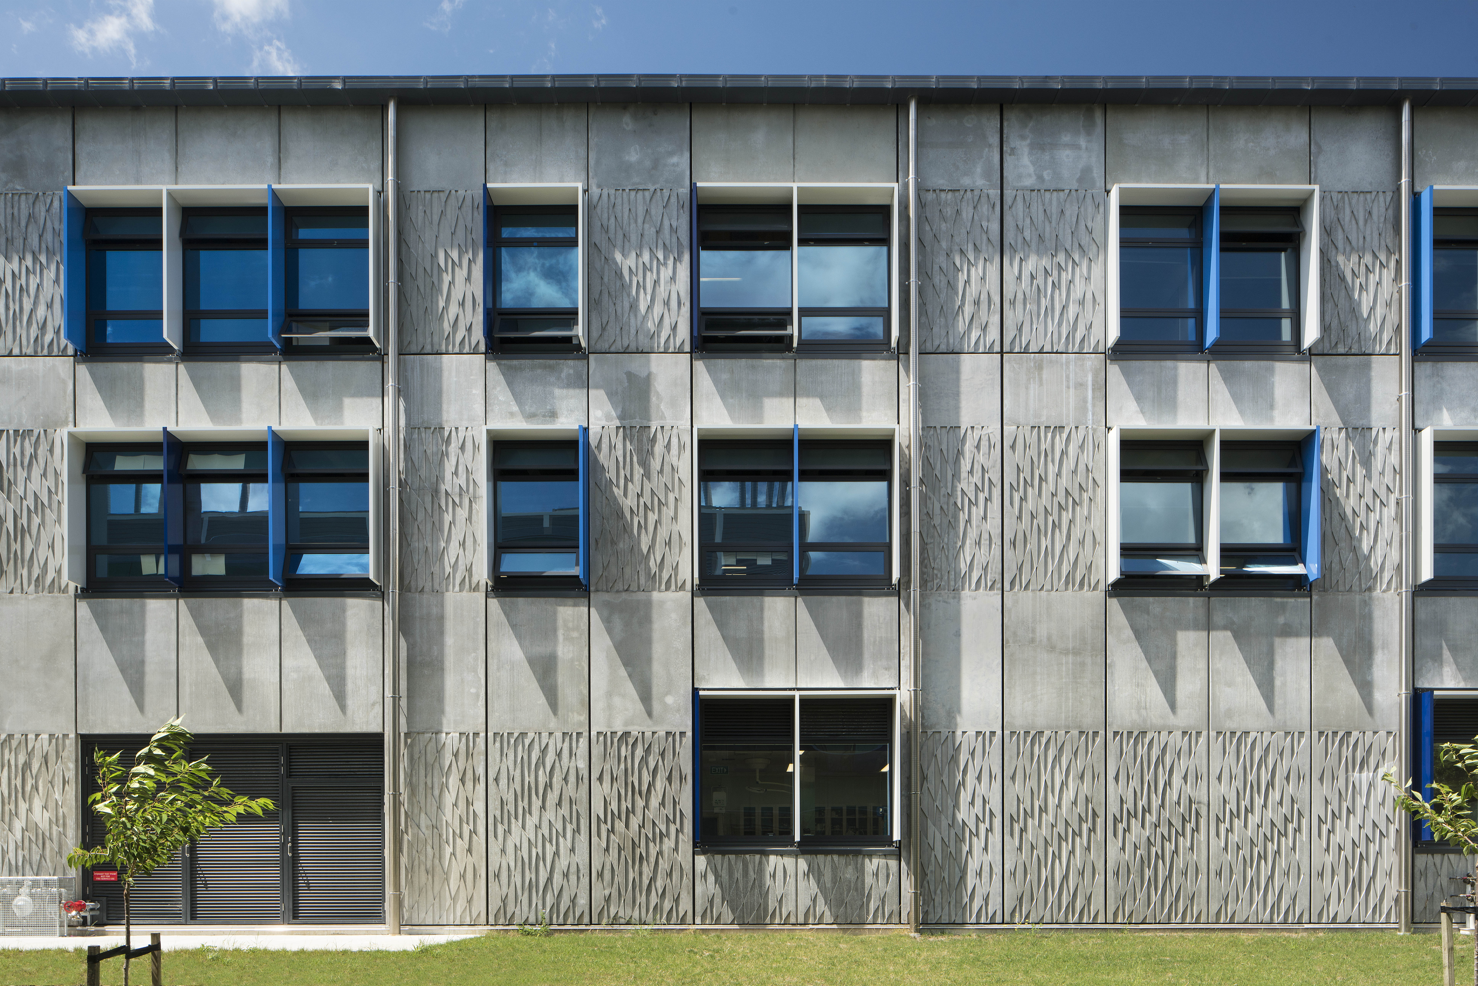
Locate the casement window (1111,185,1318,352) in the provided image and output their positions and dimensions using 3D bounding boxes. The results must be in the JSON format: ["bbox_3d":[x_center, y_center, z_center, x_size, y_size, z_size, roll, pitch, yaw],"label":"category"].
[{"bbox_3d":[6.860,-3.200,14.220,2.950,2.330,0.460,0,0,0],"label":"casement window"}]

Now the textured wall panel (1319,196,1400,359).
[{"bbox_3d":[9.292,-3.273,14.730,1.412,2.429,0.100,0,0,0],"label":"textured wall panel"}]

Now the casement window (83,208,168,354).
[{"bbox_3d":[-9.117,-3.171,14.750,1.383,2.178,0.150,0,0,0],"label":"casement window"}]

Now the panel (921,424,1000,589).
[{"bbox_3d":[3.195,0.241,14.730,1.412,2.463,0.100,0,0,0],"label":"panel"}]

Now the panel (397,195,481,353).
[{"bbox_3d":[-4.521,-3.290,14.730,1.447,2.429,0.100,0,0,0],"label":"panel"}]

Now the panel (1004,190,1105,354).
[{"bbox_3d":[4.614,-3.231,14.450,1.485,2.396,0.100,0,0,0],"label":"panel"}]

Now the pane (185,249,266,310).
[{"bbox_3d":[-7.485,-3.132,14.470,1.288,0.890,0.030,0,0,0],"label":"pane"}]

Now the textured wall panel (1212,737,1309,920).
[{"bbox_3d":[7.613,4.889,14.450,1.459,2.809,0.100,0,0,0],"label":"textured wall panel"}]

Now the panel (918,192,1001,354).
[{"bbox_3d":[3.155,-3.235,14.380,1.339,2.376,0.120,0,0,0],"label":"panel"}]

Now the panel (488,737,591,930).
[{"bbox_3d":[-2.997,5.004,14.730,1.464,2.894,0.100,0,0,0],"label":"panel"}]

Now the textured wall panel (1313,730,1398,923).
[{"bbox_3d":[9.072,4.919,14.550,1.274,2.837,0.100,0,0,0],"label":"textured wall panel"}]

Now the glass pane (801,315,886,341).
[{"bbox_3d":[1.534,-2.412,14.470,1.221,0.365,0.030,0,0,0],"label":"glass pane"}]

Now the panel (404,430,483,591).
[{"bbox_3d":[-4.375,0.255,14.550,1.223,2.430,0.100,0,0,0],"label":"panel"}]

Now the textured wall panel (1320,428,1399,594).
[{"bbox_3d":[9.069,0.257,14.450,1.282,2.421,0.100,0,0,0],"label":"textured wall panel"}]

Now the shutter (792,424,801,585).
[{"bbox_3d":[0.828,0.129,14.400,0.075,2.221,0.400,0,0,0],"label":"shutter"}]

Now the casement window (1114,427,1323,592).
[{"bbox_3d":[6.888,0.222,14.270,2.959,2.316,0.400,0,0,0],"label":"casement window"}]

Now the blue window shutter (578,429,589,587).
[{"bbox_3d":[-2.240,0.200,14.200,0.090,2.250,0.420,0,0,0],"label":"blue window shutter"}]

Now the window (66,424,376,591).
[{"bbox_3d":[-7.440,0.242,14.270,4.464,2.341,0.400,0,0,0],"label":"window"}]

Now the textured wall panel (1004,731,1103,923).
[{"bbox_3d":[4.694,4.978,14.730,1.481,2.876,0.100,0,0,0],"label":"textured wall panel"}]

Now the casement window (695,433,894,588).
[{"bbox_3d":[0.838,0.268,14.750,2.973,2.316,0.150,0,0,0],"label":"casement window"}]

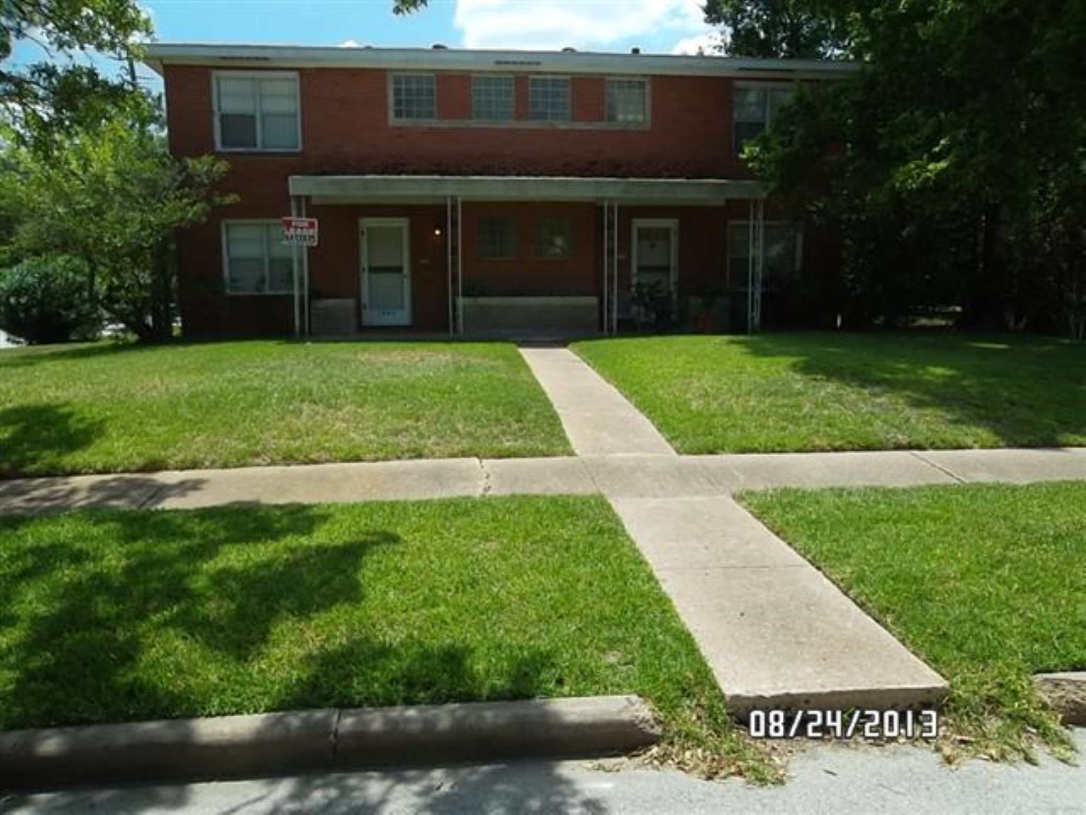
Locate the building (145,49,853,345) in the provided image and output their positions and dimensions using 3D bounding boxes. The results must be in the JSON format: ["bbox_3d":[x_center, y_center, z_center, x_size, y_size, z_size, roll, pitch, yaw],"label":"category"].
[{"bbox_3d":[-0.652,-4.681,19.412,13.850,5.500,10.000,-1,9,-4],"label":"building"}]

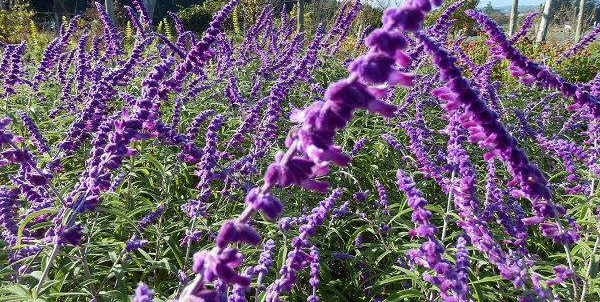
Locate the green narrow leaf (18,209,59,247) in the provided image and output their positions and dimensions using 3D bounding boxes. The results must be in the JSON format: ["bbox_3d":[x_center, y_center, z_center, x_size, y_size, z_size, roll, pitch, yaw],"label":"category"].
[{"bbox_3d":[-0.431,0.127,0.720,0.065,0.060,0.025,-8,19,-24],"label":"green narrow leaf"}]

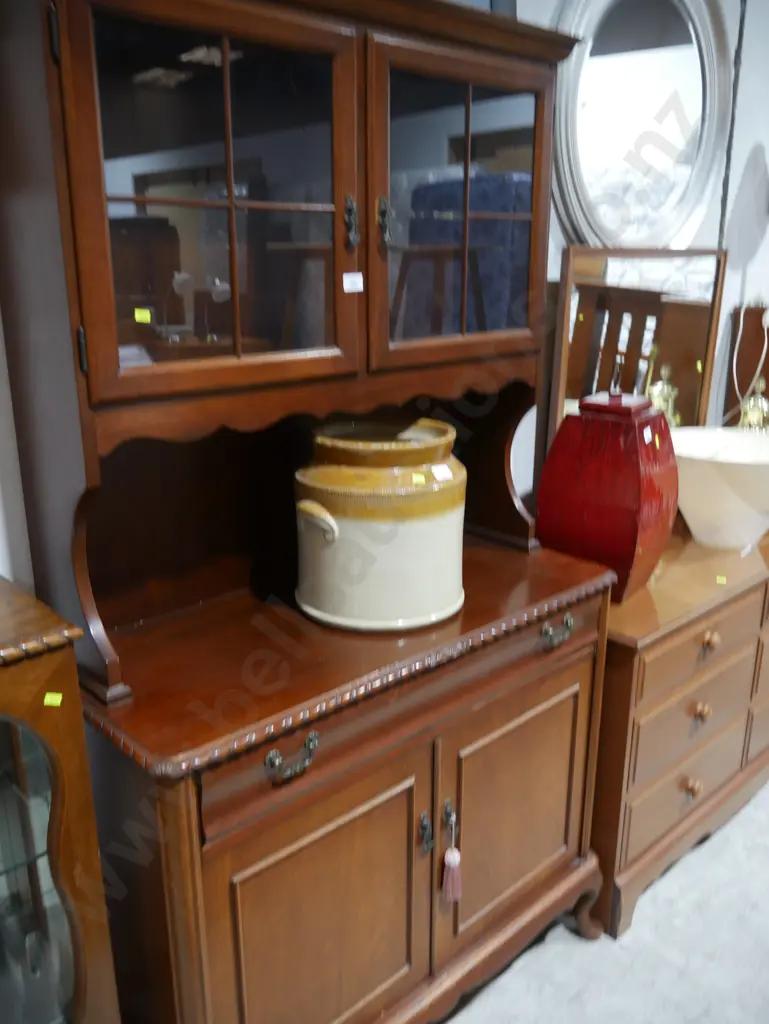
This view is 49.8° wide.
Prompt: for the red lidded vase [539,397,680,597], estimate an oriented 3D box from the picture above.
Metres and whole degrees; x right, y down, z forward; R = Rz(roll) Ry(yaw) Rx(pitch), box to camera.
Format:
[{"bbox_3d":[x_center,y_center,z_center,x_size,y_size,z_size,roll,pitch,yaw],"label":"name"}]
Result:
[{"bbox_3d":[0.505,-0.034,1.870,0.235,0.432,0.235,13,21,35],"label":"red lidded vase"}]

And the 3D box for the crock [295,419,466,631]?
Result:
[{"bbox_3d":[-0.004,0.007,1.542,0.332,0.319,0.320,0,17,0],"label":"crock"}]

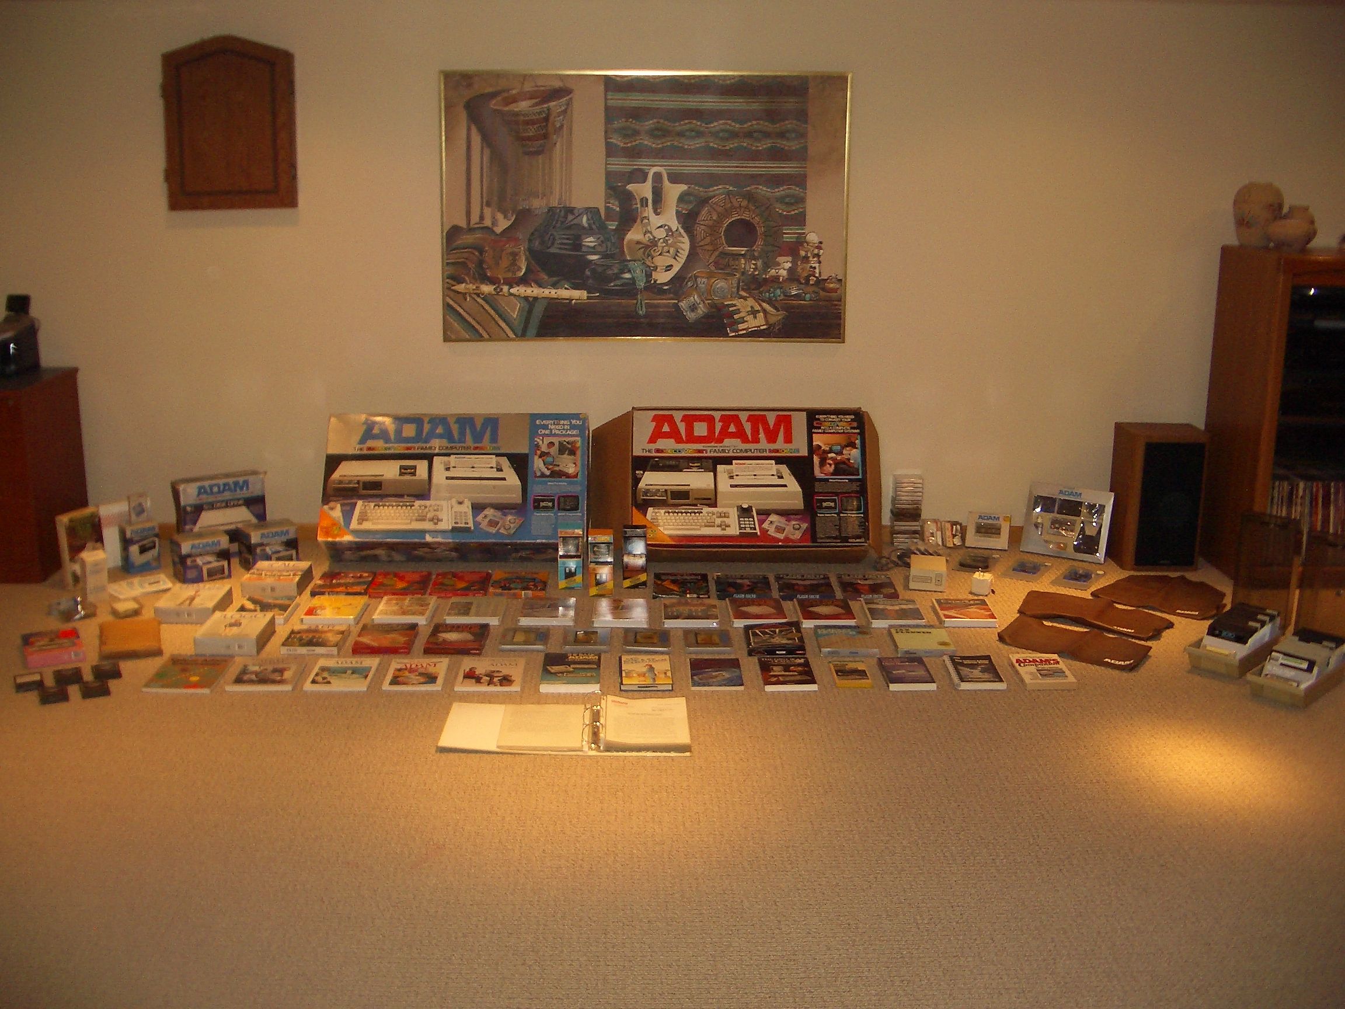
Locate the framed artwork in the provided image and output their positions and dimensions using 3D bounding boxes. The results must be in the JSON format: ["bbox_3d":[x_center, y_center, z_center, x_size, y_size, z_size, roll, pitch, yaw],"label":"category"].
[{"bbox_3d":[-0.098,-1.080,4.965,1.468,0.973,0.030,0,14,-2],"label":"framed artwork"}]

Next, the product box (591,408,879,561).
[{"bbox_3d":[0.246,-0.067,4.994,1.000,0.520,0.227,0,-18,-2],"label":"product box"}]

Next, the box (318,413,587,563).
[{"bbox_3d":[-0.782,-0.058,4.970,0.951,0.494,0.230,0,-21,-2],"label":"box"}]

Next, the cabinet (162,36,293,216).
[{"bbox_3d":[-1.553,-1.349,4.808,0.466,0.601,0.095,0,14,-2],"label":"cabinet"}]

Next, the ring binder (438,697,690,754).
[{"bbox_3d":[-0.275,0.557,3.501,0.636,0.060,0.282,0,14,-2],"label":"ring binder"}]

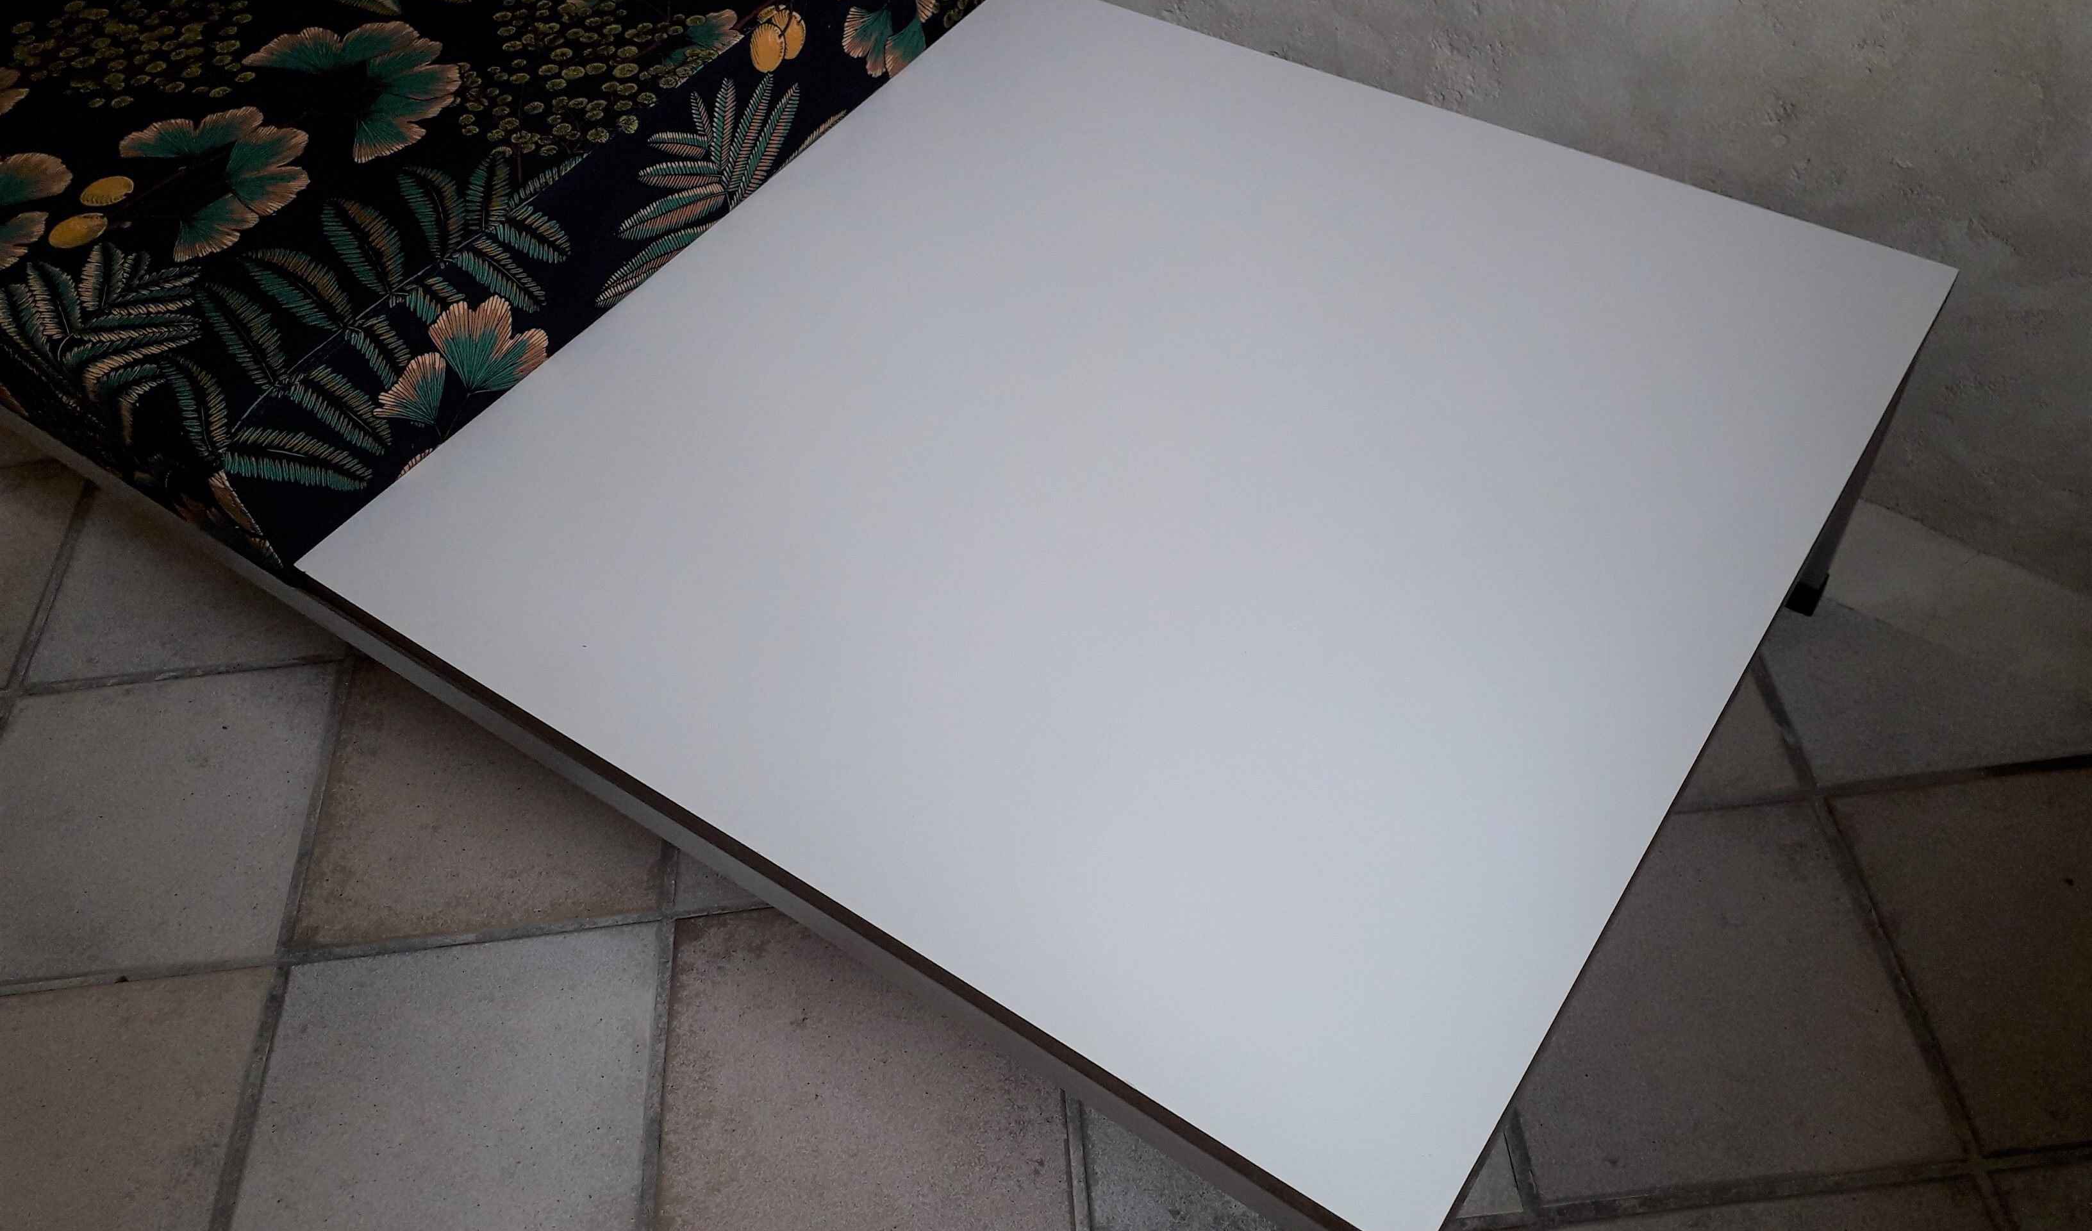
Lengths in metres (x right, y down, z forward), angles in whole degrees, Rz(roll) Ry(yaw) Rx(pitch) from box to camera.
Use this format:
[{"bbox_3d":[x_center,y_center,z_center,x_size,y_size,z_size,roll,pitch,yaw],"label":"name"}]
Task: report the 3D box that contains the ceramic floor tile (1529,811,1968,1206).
[{"bbox_3d":[0.480,0.283,1.228,0.298,0.010,0.296,-6,51,0],"label":"ceramic floor tile"}]

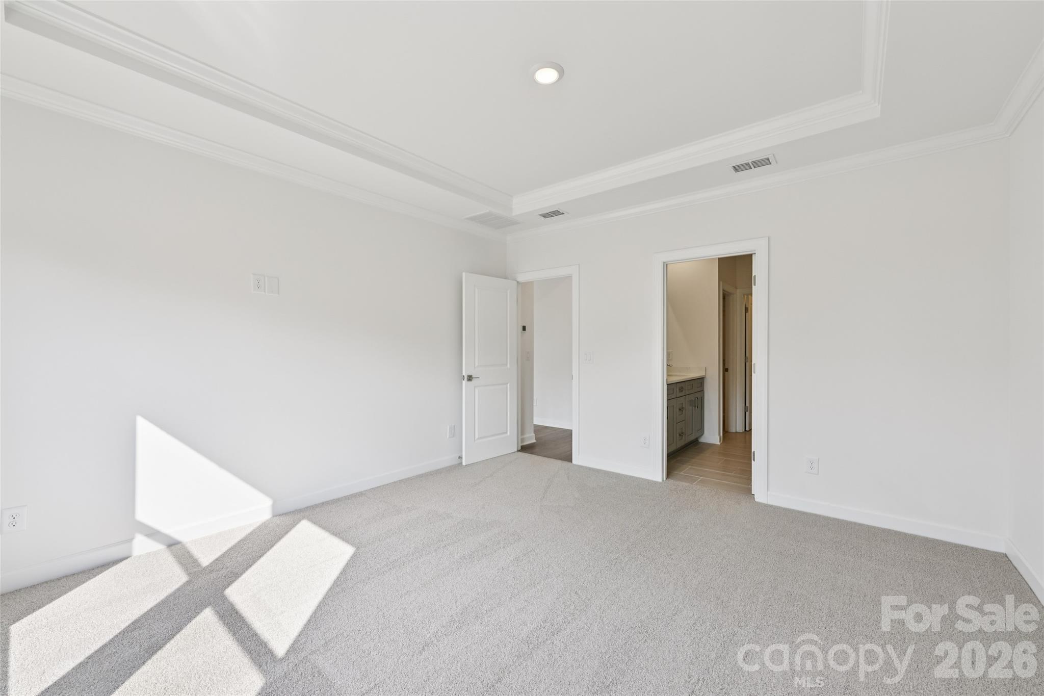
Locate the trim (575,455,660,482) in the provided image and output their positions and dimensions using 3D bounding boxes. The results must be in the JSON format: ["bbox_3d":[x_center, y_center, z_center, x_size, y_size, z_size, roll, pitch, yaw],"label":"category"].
[{"bbox_3d":[0.934,1.203,4.096,0.891,0.090,0.016,0,0,39],"label":"trim"}]

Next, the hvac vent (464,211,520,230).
[{"bbox_3d":[-0.312,-1.358,4.346,0.409,0.020,0.514,0,0,39],"label":"hvac vent"}]

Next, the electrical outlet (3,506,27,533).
[{"bbox_3d":[-2.628,0.891,2.101,0.010,0.126,0.081,0,0,39],"label":"electrical outlet"}]

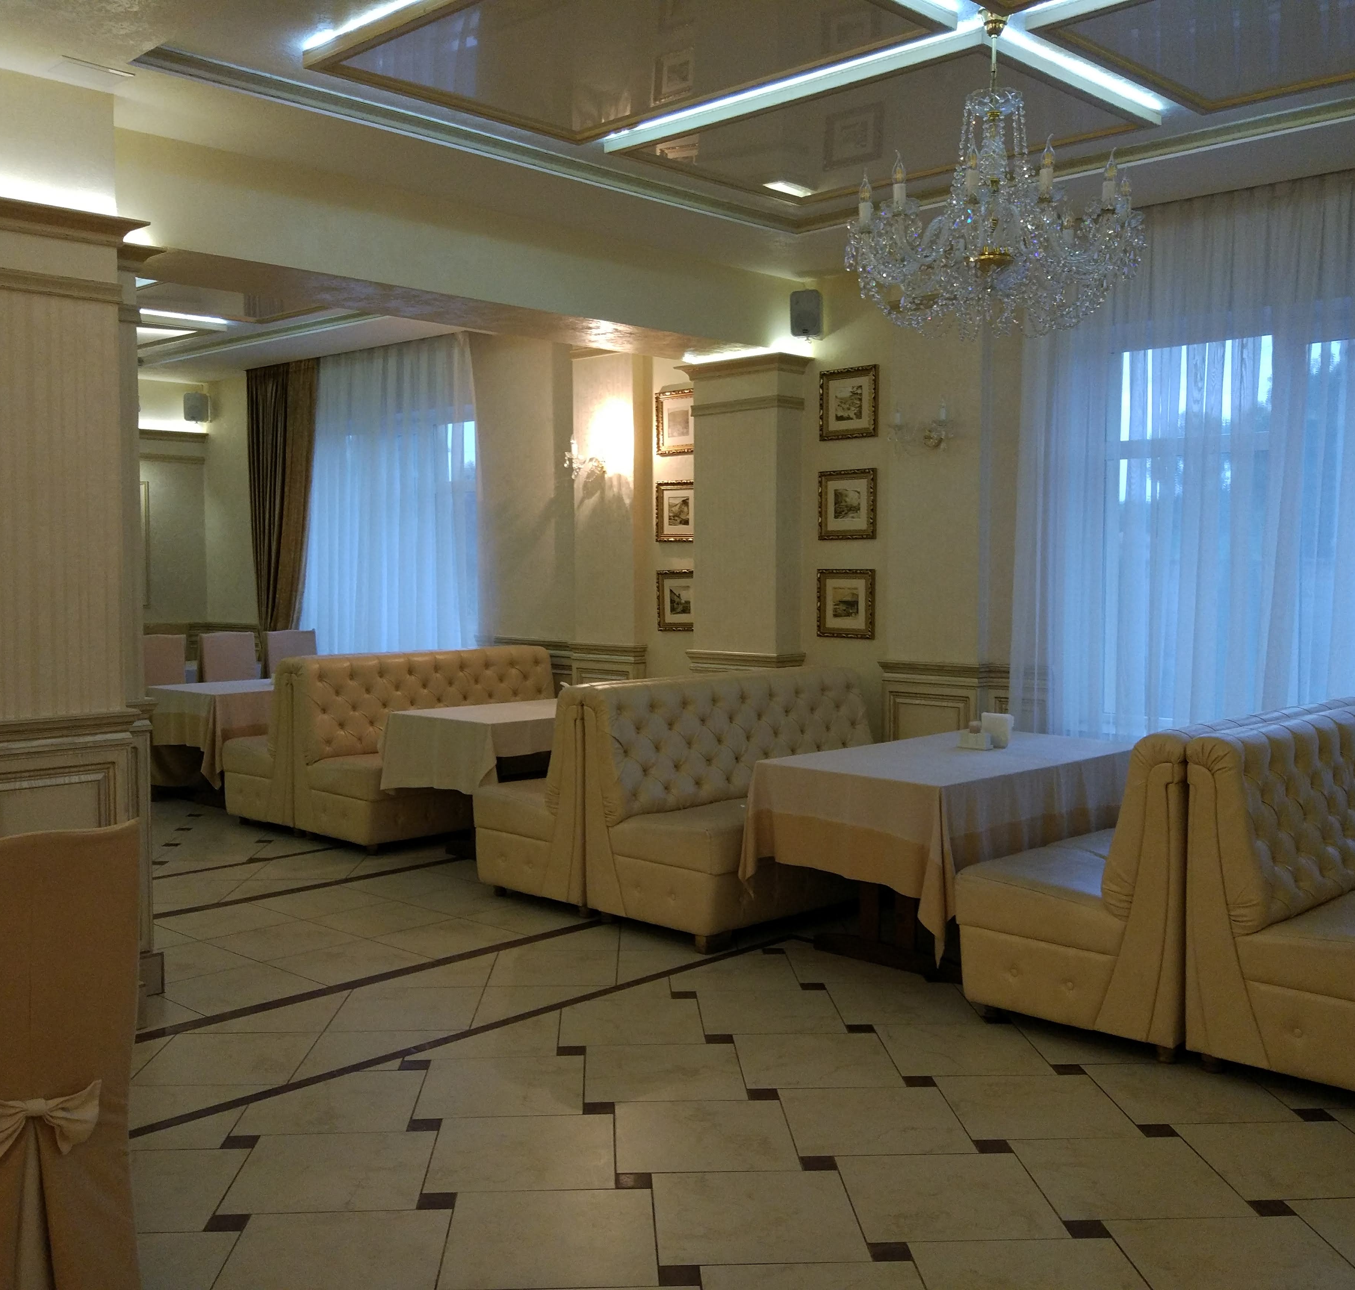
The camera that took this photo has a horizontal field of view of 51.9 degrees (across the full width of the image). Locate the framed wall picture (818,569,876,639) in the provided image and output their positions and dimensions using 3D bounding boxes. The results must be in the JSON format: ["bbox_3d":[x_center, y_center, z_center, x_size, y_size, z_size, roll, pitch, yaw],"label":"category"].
[{"bbox_3d":[0.864,-0.213,7.214,0.370,0.359,0.032,3,4,43],"label":"framed wall picture"}]

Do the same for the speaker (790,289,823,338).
[{"bbox_3d":[0.658,-1.684,7.057,0.157,0.238,0.155,1,3,25],"label":"speaker"}]

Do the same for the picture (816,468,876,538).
[{"bbox_3d":[0.868,-0.723,7.182,0.369,0.355,0.032,3,4,43],"label":"picture"}]

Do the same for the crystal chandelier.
[{"bbox_3d":[0.892,-1.337,3.934,0.857,0.875,0.857,3,4,43],"label":"crystal chandelier"}]

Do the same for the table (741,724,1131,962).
[{"bbox_3d":[1.104,0.799,5.569,0.882,0.742,1.492,3,4,43],"label":"table"}]

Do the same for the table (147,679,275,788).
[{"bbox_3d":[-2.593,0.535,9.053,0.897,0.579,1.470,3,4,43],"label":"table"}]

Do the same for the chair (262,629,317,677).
[{"bbox_3d":[-2.647,0.424,9.868,0.485,1.035,0.412,3,4,43],"label":"chair"}]

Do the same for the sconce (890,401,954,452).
[{"bbox_3d":[1.157,-1.027,6.558,0.320,0.247,0.179,3,4,43],"label":"sconce"}]

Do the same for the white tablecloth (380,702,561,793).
[{"bbox_3d":[-0.618,0.707,7.462,0.805,0.742,1.591,3,4,44],"label":"white tablecloth"}]

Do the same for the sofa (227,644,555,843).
[{"bbox_3d":[-1.495,0.527,8.276,1.499,1.000,1.764,3,4,43],"label":"sofa"}]

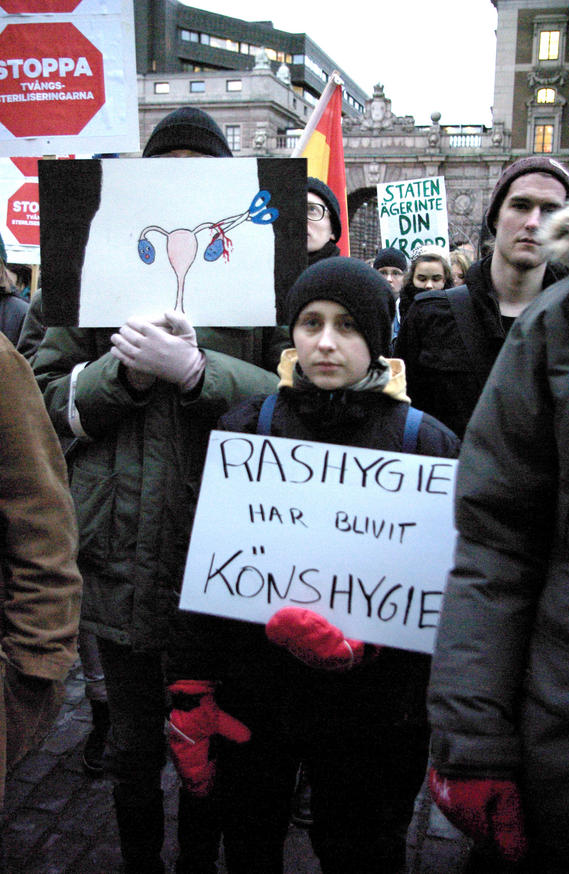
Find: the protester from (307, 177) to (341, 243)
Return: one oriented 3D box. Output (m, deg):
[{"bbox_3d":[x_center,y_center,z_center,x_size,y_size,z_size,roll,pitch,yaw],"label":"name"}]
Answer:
[{"bbox_3d":[0.061,0.137,3.000,0.520,1.850,0.340,3,13,12],"label":"protester"}]

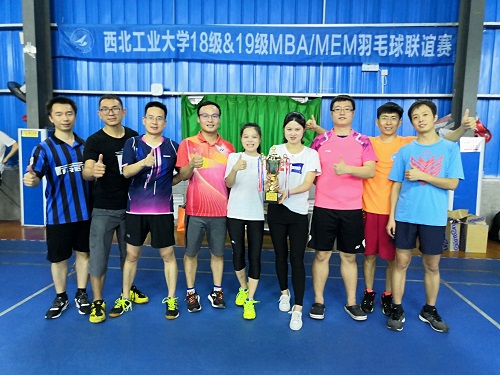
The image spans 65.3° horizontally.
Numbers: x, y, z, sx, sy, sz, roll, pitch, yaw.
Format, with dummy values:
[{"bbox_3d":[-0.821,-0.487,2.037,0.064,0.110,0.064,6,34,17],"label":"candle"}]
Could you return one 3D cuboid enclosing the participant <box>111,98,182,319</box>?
[{"bbox_3d":[-0.803,0.184,3.108,0.570,1.715,0.440,0,6,-12],"label":"participant"}]

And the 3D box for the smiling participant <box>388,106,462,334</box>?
[{"bbox_3d":[1.292,0.215,2.997,0.560,1.745,0.400,3,6,16],"label":"smiling participant"}]

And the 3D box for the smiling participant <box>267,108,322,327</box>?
[{"bbox_3d":[0.341,0.237,3.142,0.440,1.640,0.500,2,6,9],"label":"smiling participant"}]

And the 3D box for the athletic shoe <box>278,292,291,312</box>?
[{"bbox_3d":[0.299,0.979,3.391,0.090,0.110,0.250,2,6,13],"label":"athletic shoe"}]

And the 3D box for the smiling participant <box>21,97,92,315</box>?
[{"bbox_3d":[-1.493,0.159,3.137,0.530,1.735,0.430,-1,6,-17],"label":"smiling participant"}]

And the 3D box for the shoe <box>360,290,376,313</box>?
[{"bbox_3d":[1.024,0.984,3.390,0.105,0.125,0.280,3,7,22],"label":"shoe"}]

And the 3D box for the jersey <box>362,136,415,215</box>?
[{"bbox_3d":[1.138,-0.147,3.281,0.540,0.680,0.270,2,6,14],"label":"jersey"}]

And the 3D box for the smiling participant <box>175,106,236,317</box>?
[{"bbox_3d":[-0.373,0.158,3.296,0.490,1.740,0.420,0,6,-7],"label":"smiling participant"}]

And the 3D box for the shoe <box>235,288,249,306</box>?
[{"bbox_3d":[-0.078,0.959,3.500,0.090,0.115,0.250,3,6,16],"label":"shoe"}]

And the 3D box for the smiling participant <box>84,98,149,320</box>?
[{"bbox_3d":[-1.077,0.144,3.205,0.530,1.765,0.520,-1,6,-20],"label":"smiling participant"}]

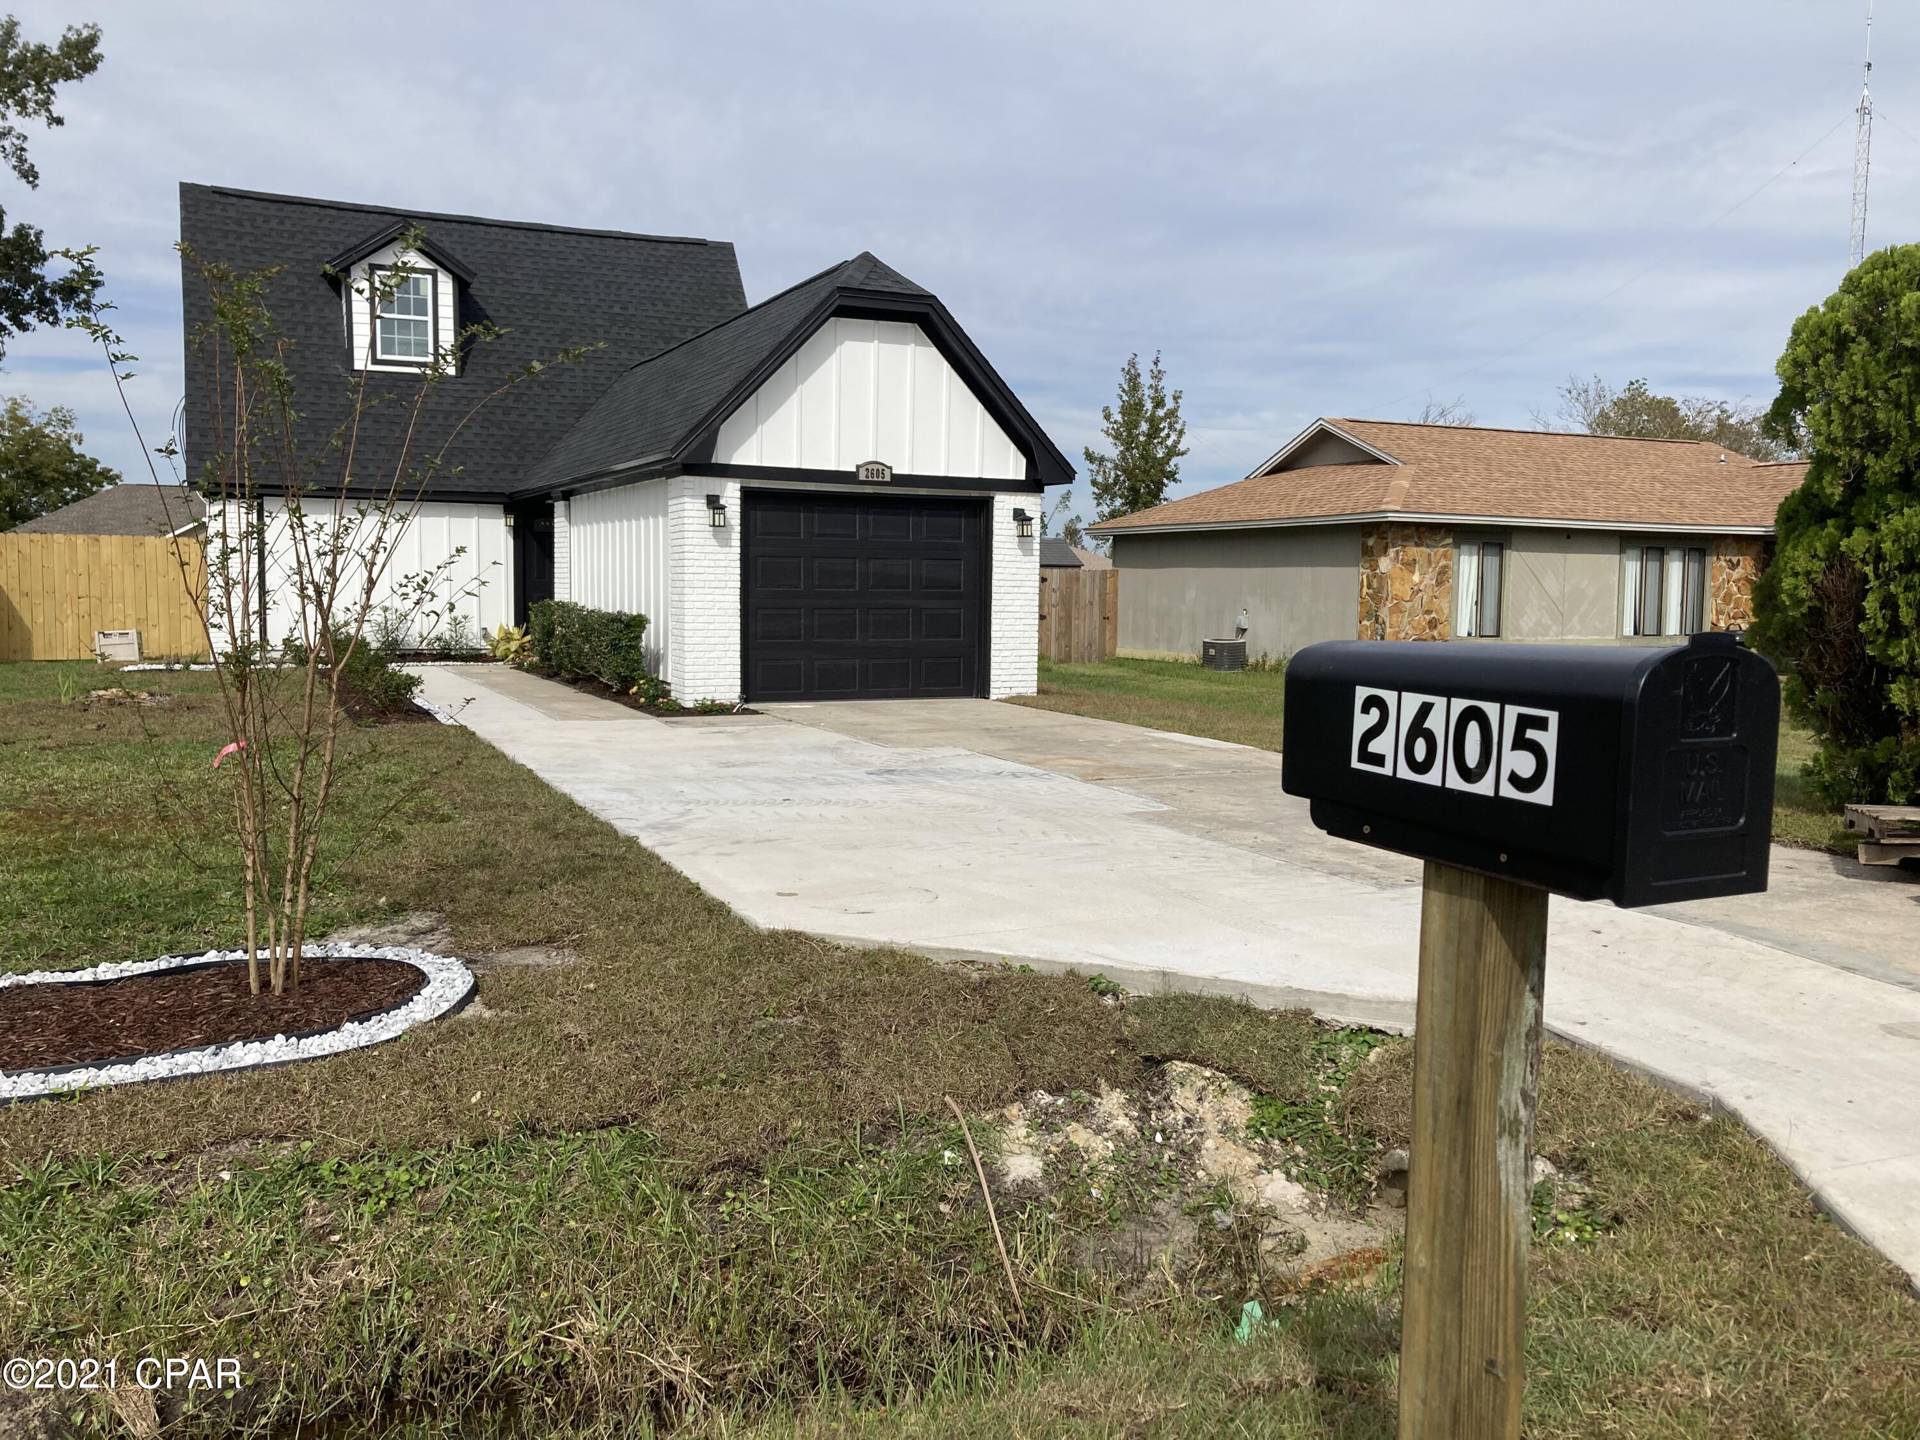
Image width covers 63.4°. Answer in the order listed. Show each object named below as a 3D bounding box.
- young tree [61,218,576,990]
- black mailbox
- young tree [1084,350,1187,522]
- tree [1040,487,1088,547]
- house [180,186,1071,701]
[{"bbox_3d":[-2.096,-0.317,5.204,1.659,2.472,1.550,-1,5,-22],"label":"young tree"},{"bbox_3d":[0.569,0.023,1.629,0.187,0.243,0.490,-2,6,-26],"label":"black mailbox"},{"bbox_3d":[4.379,-5.691,39.419,2.606,7.265,2.606,1,5,6],"label":"young tree"},{"bbox_3d":[3.269,-5.213,49.629,1.800,4.534,1.800,1,5,4],"label":"tree"},{"bbox_3d":[-6.316,-4.430,22.343,8.670,7.250,17.300,-2,5,-26],"label":"house"}]

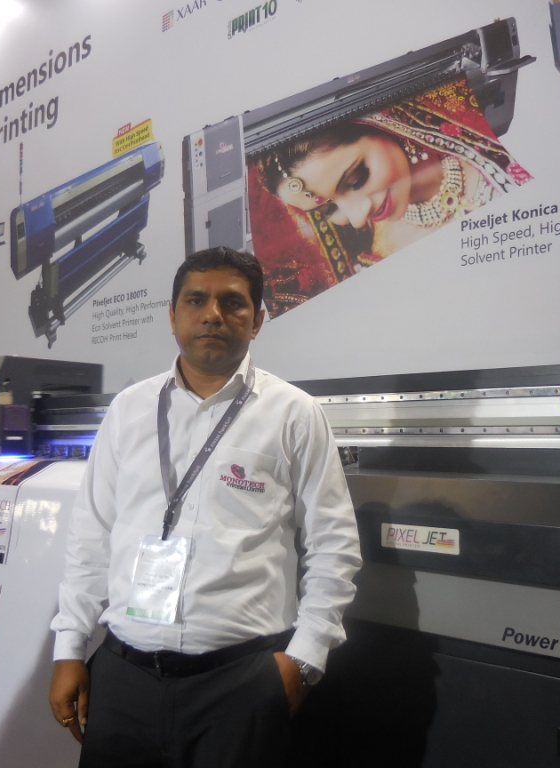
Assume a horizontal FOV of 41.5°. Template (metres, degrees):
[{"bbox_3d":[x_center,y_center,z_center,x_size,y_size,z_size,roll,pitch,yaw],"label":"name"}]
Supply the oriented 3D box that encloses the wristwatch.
[{"bbox_3d":[0.047,0.534,1.385,0.055,0.042,0.065,14,-20,36],"label":"wristwatch"}]

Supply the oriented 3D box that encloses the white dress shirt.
[{"bbox_3d":[-0.143,0.246,1.440,0.590,0.600,0.290,-1,-4,14],"label":"white dress shirt"}]

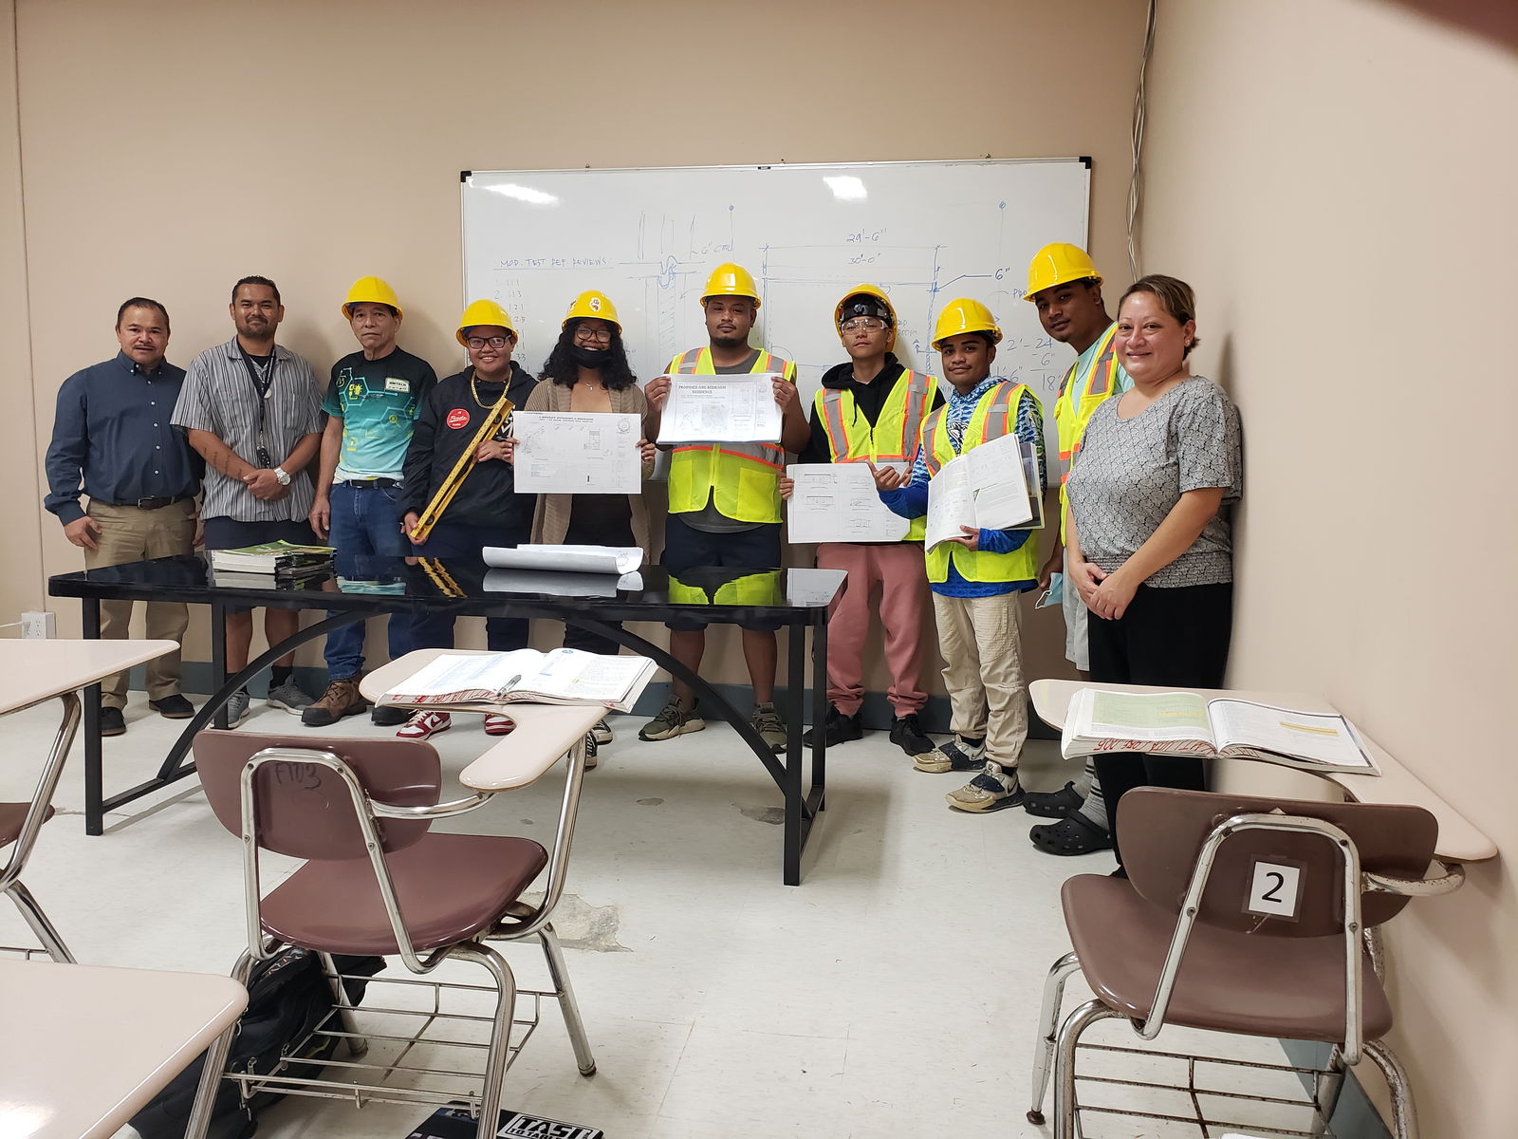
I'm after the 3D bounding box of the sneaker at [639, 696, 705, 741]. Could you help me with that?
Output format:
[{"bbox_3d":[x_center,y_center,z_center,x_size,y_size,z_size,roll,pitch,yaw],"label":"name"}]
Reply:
[{"bbox_3d":[-0.333,0.576,4.433,0.290,0.125,0.108,-4,8,-39],"label":"sneaker"}]

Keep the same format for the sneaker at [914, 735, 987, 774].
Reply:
[{"bbox_3d":[0.695,0.641,4.005,0.290,0.120,0.108,0,6,-5],"label":"sneaker"}]

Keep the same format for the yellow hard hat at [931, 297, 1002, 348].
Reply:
[{"bbox_3d":[0.680,-0.808,3.735,0.225,0.160,0.285,-2,4,37],"label":"yellow hard hat"}]

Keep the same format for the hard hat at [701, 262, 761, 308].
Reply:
[{"bbox_3d":[-0.102,-1.043,4.185,0.225,0.160,0.285,2,-2,6],"label":"hard hat"}]

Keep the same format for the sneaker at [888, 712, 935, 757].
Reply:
[{"bbox_3d":[0.584,0.617,4.348,0.105,0.115,0.285,-2,7,-24],"label":"sneaker"}]

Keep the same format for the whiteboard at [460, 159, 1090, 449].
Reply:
[{"bbox_3d":[0.001,-0.947,4.416,2.440,1.215,0.025,2,6,9],"label":"whiteboard"}]

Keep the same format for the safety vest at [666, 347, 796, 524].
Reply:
[{"bbox_3d":[-0.107,-0.492,4.202,0.490,0.660,0.290,2,7,9],"label":"safety vest"}]

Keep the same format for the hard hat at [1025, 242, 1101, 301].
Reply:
[{"bbox_3d":[0.878,-0.865,3.299,0.225,0.155,0.280,-2,12,43],"label":"hard hat"}]

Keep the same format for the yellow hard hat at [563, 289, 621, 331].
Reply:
[{"bbox_3d":[-0.591,-0.918,4.041,0.225,0.155,0.280,0,-5,-10],"label":"yellow hard hat"}]

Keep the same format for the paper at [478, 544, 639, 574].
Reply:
[{"bbox_3d":[-0.605,-0.032,3.522,0.440,0.072,0.170,2,7,14],"label":"paper"}]

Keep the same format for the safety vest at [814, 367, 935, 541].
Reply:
[{"bbox_3d":[0.424,-0.416,4.156,0.460,0.640,0.270,2,6,9],"label":"safety vest"}]

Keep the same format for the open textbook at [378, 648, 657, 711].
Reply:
[{"bbox_3d":[-0.423,0.192,2.067,0.440,0.040,0.285,1,10,4],"label":"open textbook"}]

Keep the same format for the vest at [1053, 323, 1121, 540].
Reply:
[{"bbox_3d":[0.979,-0.377,3.233,0.280,0.640,0.450,-3,7,-31],"label":"vest"}]

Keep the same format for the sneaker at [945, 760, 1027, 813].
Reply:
[{"bbox_3d":[0.732,0.695,3.662,0.285,0.120,0.110,-2,7,-24],"label":"sneaker"}]

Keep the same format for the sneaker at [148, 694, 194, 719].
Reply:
[{"bbox_3d":[-2.398,0.528,4.660,0.105,0.110,0.285,-5,8,-42],"label":"sneaker"}]

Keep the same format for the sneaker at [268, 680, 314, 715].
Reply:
[{"bbox_3d":[-1.953,0.523,4.779,0.300,0.120,0.110,6,8,35],"label":"sneaker"}]

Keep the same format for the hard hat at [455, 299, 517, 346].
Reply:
[{"bbox_3d":[-1.011,-0.919,4.236,0.225,0.160,0.285,0,-9,-8],"label":"hard hat"}]

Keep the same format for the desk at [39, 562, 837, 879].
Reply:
[{"bbox_3d":[-0.852,0.388,3.409,2.176,0.747,0.740,2,7,8],"label":"desk"}]

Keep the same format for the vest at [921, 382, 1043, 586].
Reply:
[{"bbox_3d":[0.720,-0.278,3.692,0.430,0.660,0.270,7,9,40],"label":"vest"}]

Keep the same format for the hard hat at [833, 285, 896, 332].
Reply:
[{"bbox_3d":[0.389,-0.944,4.137,0.225,0.155,0.280,1,-33,5],"label":"hard hat"}]

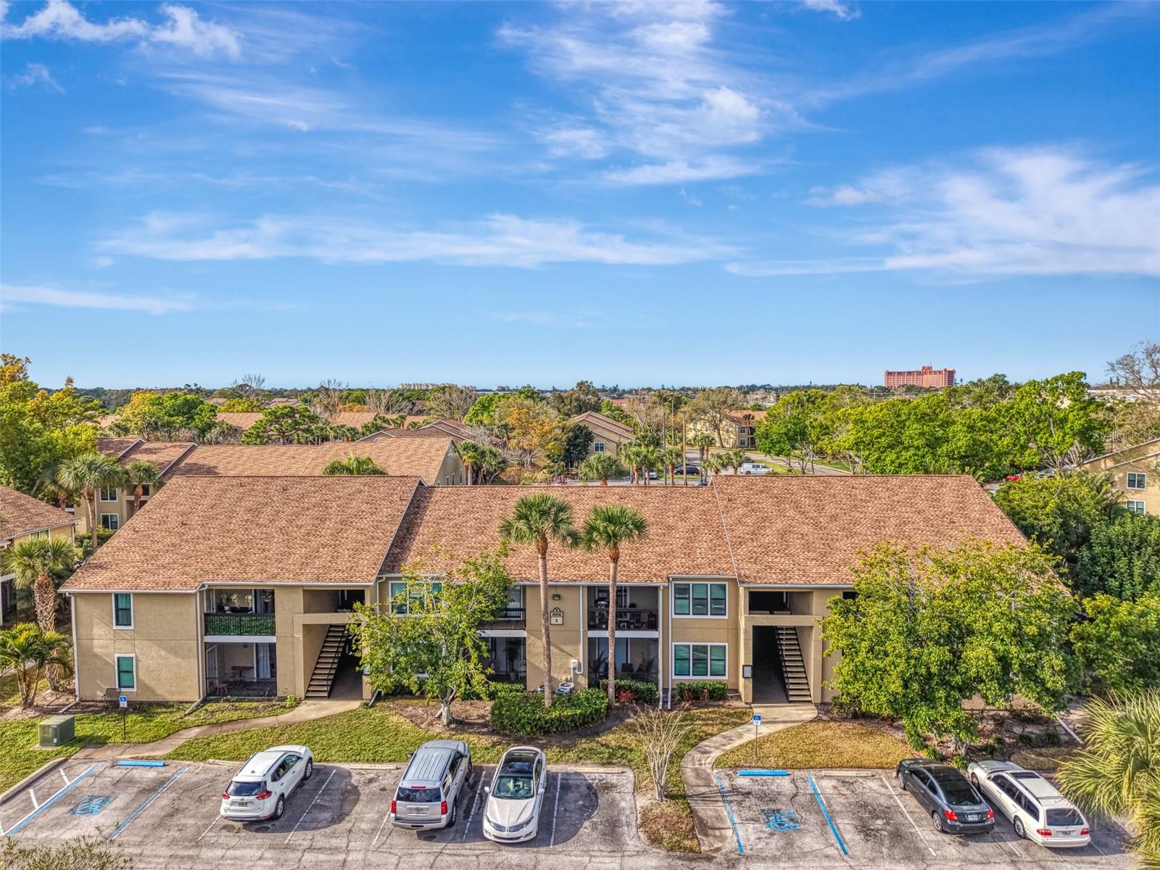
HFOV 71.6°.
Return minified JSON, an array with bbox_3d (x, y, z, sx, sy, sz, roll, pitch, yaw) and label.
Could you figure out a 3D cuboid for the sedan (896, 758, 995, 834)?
[{"bbox_3d":[12.050,11.621,26.598,1.760,1.420,4.450,0,3,1],"label":"sedan"}]

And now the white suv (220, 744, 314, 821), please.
[{"bbox_3d":[-10.480,11.430,27.258,1.840,1.720,4.690,0,3,1],"label":"white suv"}]

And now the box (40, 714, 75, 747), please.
[{"bbox_3d":[-22.110,12.511,33.978,0.860,0.920,0.870,0,3,3],"label":"box"}]

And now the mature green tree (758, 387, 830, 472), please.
[{"bbox_3d":[35.457,-0.349,134.193,12.000,13.900,11.500,0,3,0],"label":"mature green tree"}]

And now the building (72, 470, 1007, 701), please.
[{"bbox_3d":[-0.740,7.189,46.587,45.792,9.500,20.200,0,3,1],"label":"building"}]

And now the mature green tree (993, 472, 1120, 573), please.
[{"bbox_3d":[30.655,6.888,51.970,7.500,8.700,7.500,0,3,0],"label":"mature green tree"}]

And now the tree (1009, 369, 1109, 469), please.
[{"bbox_3d":[82.022,-1.959,138.115,15.800,17.664,15.300,0,3,0],"label":"tree"}]

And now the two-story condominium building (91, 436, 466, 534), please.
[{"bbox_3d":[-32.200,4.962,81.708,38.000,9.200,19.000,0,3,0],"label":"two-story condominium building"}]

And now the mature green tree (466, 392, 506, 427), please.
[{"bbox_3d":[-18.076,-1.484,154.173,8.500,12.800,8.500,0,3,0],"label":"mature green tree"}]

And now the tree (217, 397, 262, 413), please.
[{"bbox_3d":[-89.718,-3.764,212.133,11.000,12.775,10.500,0,3,0],"label":"tree"}]

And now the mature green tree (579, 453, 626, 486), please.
[{"bbox_3d":[2.449,5.352,92.465,5.200,6.300,5.200,0,3,0],"label":"mature green tree"}]

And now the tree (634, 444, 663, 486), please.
[{"bbox_3d":[9.334,4.446,108.941,3.700,6.200,3.700,0,3,0],"label":"tree"}]

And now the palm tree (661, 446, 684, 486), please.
[{"bbox_3d":[13.595,4.836,118.473,3.400,6.350,3.300,0,3,0],"label":"palm tree"}]

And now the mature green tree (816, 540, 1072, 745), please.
[{"bbox_3d":[13.993,8.063,30.218,9.300,8.100,8.500,0,3,0],"label":"mature green tree"}]

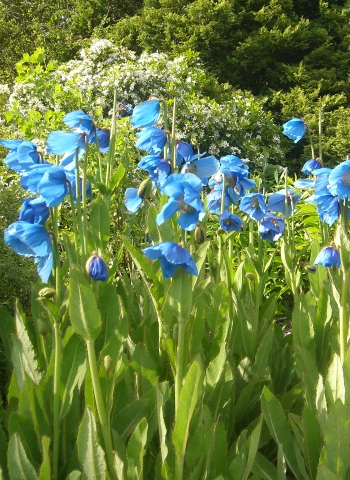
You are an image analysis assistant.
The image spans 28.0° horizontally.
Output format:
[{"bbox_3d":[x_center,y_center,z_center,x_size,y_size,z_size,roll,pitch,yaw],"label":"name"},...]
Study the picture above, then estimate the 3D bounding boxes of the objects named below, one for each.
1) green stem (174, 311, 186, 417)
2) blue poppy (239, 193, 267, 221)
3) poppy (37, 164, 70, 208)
[{"bbox_3d":[0.009,0.248,1.420,0.017,0.218,0.017,3,6,0],"label":"green stem"},{"bbox_3d":[0.196,-0.083,1.750,0.070,0.070,0.055,-1,8,-6],"label":"blue poppy"},{"bbox_3d":[-0.272,-0.122,1.570,0.065,0.090,0.085,-4,7,-31],"label":"poppy"}]

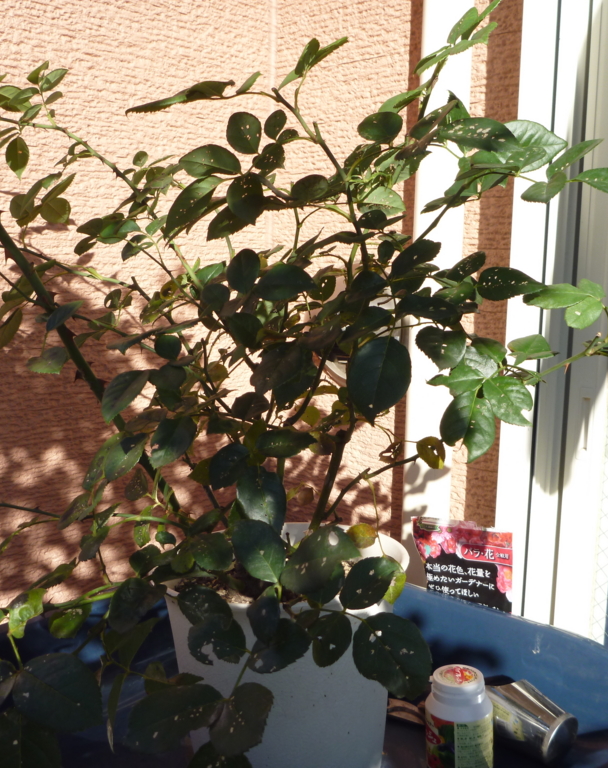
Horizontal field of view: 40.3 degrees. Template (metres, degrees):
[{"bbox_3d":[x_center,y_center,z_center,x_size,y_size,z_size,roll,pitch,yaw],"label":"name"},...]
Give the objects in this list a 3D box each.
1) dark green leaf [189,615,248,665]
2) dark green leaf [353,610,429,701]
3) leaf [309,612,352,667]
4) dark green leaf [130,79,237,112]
[{"bbox_3d":[-0.072,0.216,0.700,0.051,0.042,0.011,-6,-22,-12],"label":"dark green leaf"},{"bbox_3d":[0.072,0.226,0.690,0.061,0.078,0.012,-28,-12,-17],"label":"dark green leaf"},{"bbox_3d":[0.023,0.218,0.710,0.035,0.048,0.009,22,-16,0],"label":"leaf"},{"bbox_3d":[-0.115,-0.267,0.769,0.101,0.016,0.041,-18,38,-17],"label":"dark green leaf"}]

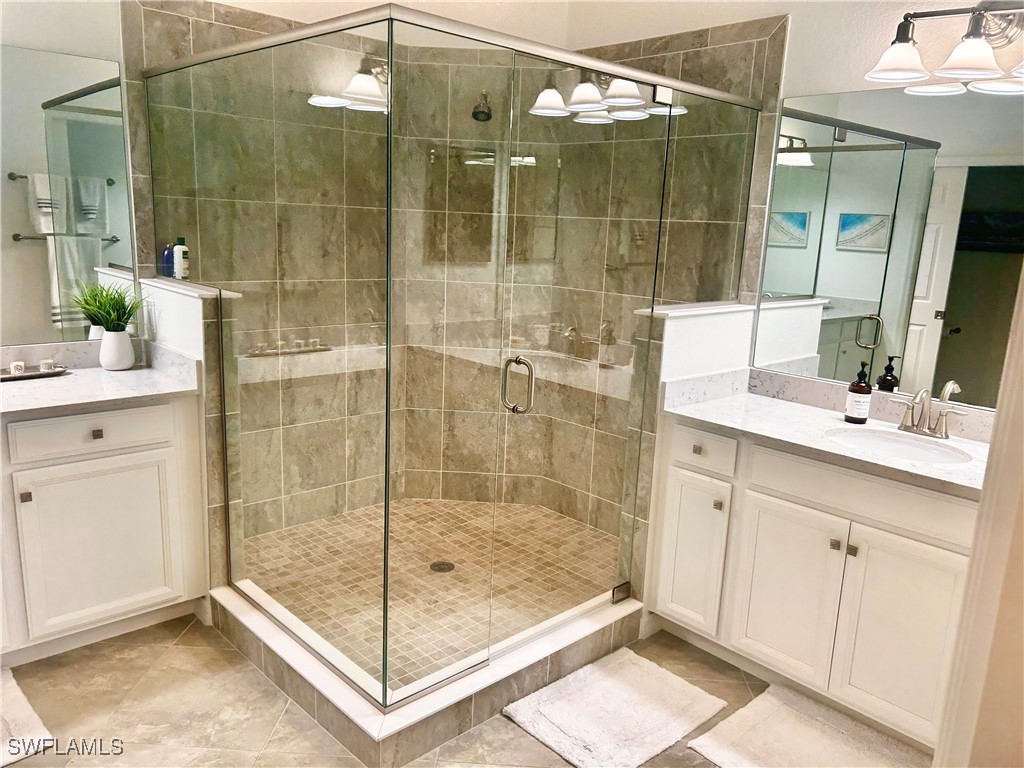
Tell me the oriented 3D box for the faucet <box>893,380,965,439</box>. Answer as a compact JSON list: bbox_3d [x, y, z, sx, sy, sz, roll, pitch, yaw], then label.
[{"bbox_3d":[1.335,0.091,2.506,0.125,0.153,0.225,-9,16,-42],"label":"faucet"}]

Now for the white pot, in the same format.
[{"bbox_3d":[-1.513,-0.128,2.944,0.136,0.150,0.136,-9,16,-42],"label":"white pot"}]

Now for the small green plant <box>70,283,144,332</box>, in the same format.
[{"bbox_3d":[-1.510,-0.289,2.882,0.250,0.185,0.210,-9,16,-42],"label":"small green plant"}]

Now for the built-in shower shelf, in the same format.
[{"bbox_3d":[-0.995,-0.143,3.439,0.410,0.030,0.090,-9,16,-42],"label":"built-in shower shelf"}]

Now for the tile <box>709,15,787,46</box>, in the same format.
[{"bbox_3d":[0.891,-1.333,2.917,0.012,0.061,0.334,-9,16,-42],"label":"tile"}]

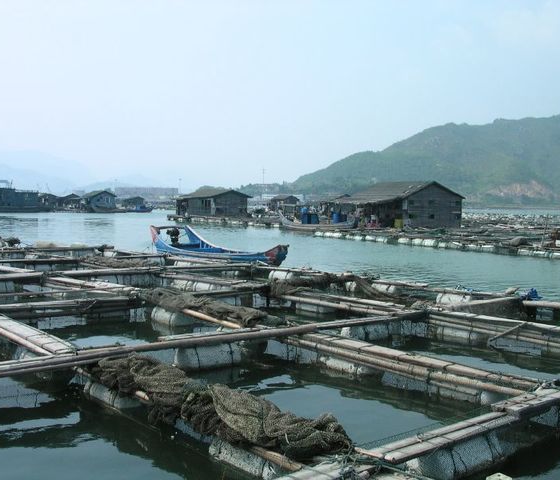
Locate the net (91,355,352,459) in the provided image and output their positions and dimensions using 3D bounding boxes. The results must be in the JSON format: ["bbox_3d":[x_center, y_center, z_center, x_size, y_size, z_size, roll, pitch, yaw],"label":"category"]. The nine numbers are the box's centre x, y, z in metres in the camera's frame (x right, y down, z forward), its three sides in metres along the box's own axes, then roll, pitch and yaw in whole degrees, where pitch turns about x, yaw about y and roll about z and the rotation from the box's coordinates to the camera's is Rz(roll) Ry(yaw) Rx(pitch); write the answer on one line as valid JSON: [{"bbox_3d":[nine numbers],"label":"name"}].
[{"bbox_3d":[-0.734,1.310,5.774,0.600,0.420,2.850,-2,4,-44],"label":"net"}]

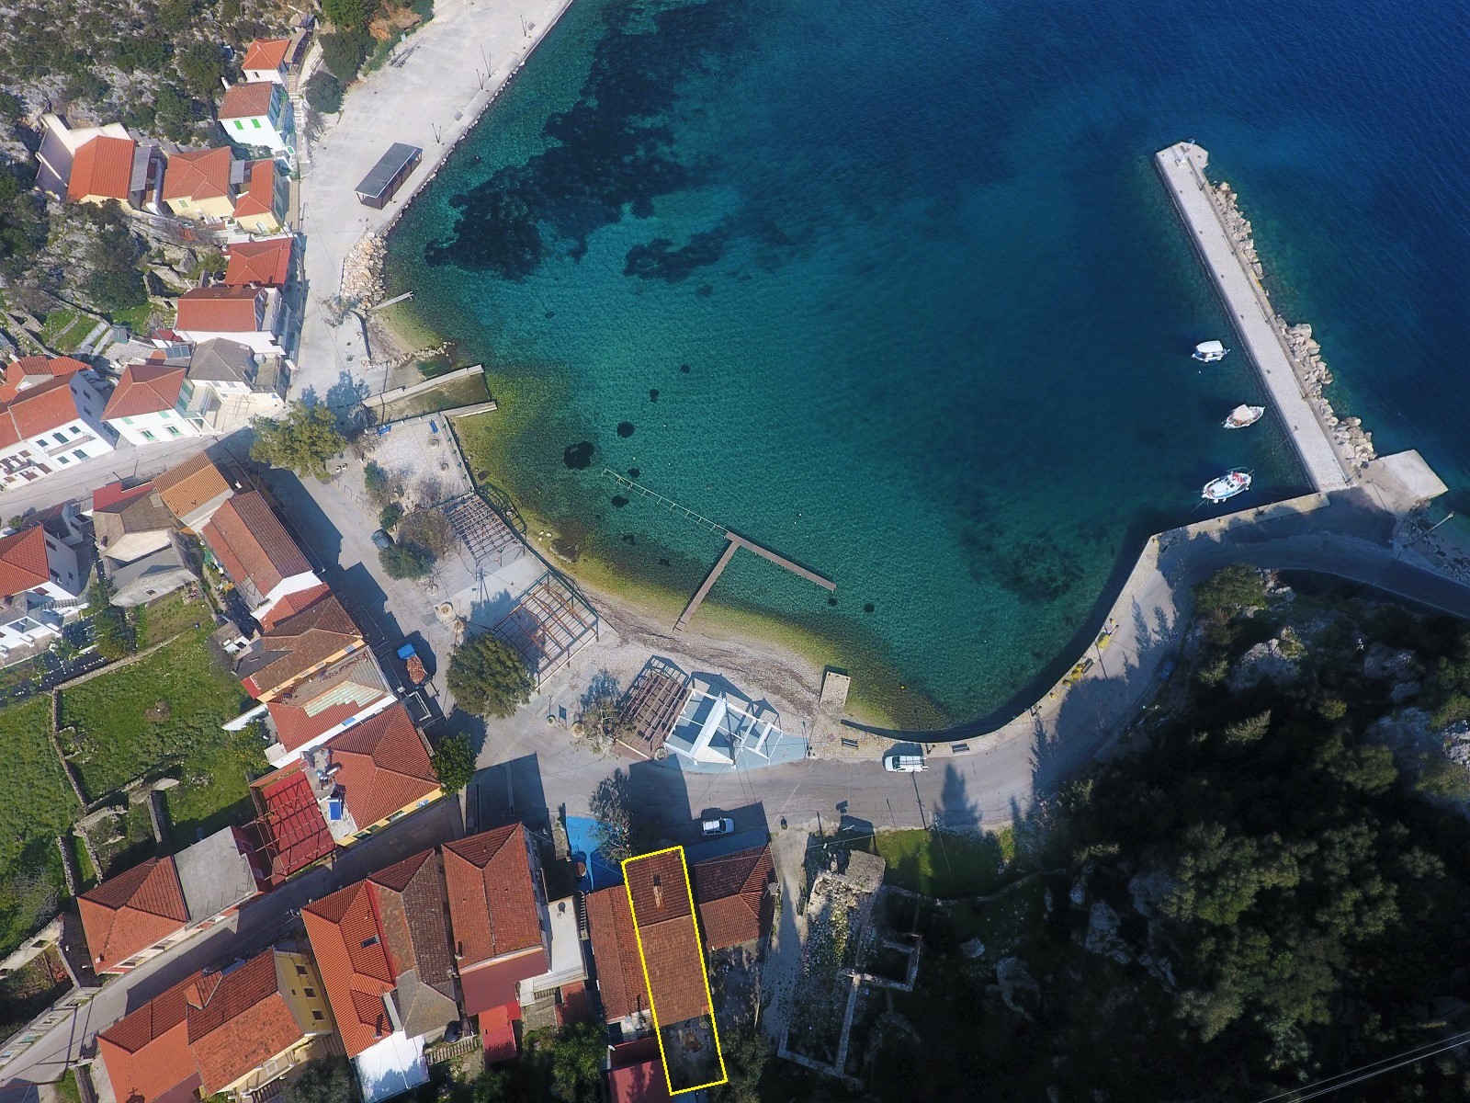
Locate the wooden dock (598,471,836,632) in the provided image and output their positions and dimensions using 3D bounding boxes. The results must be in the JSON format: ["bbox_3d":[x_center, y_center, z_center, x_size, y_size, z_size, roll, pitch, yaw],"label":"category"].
[{"bbox_3d":[-6.709,2.932,117.378,38.150,1.100,16.650,27,65,14],"label":"wooden dock"}]

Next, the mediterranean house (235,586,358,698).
[{"bbox_3d":[-53.616,12.801,106.228,13.820,8.400,6.920,-34,67,-16],"label":"mediterranean house"}]

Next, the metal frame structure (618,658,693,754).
[{"bbox_3d":[-9.750,19.820,101.610,5.020,3.100,9.290,24,64,14],"label":"metal frame structure"}]

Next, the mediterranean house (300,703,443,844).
[{"bbox_3d":[-40.410,25.330,96.090,11.590,8.300,11.410,-29,65,-14],"label":"mediterranean house"}]

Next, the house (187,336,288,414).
[{"bbox_3d":[-73.640,-26.770,126.010,12.340,7.100,6.570,0,61,1],"label":"house"}]

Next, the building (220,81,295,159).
[{"bbox_3d":[-86.459,-79.171,153.991,9.200,8.700,9.110,-6,62,-3],"label":"building"}]

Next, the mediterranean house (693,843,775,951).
[{"bbox_3d":[0.560,36.900,90.050,8.220,5.900,8.600,-11,62,-6],"label":"mediterranean house"}]

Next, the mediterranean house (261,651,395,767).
[{"bbox_3d":[-48.227,18.937,103.420,12.950,7.600,8.140,-29,66,-14],"label":"mediterranean house"}]

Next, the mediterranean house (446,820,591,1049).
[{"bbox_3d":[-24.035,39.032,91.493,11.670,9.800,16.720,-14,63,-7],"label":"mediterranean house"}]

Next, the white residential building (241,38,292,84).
[{"bbox_3d":[-86.066,-90.793,156.932,6.590,4.800,9.040,1,62,0],"label":"white residential building"}]

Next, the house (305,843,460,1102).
[{"bbox_3d":[-33.660,42.550,84.850,12.900,7.500,19.930,-23,64,-12],"label":"house"}]

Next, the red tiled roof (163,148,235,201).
[{"bbox_3d":[-90.729,-64.075,143.037,10.180,1.900,12.080,-9,62,-5],"label":"red tiled roof"}]

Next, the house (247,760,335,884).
[{"bbox_3d":[-48.570,30.150,95.180,5.940,5.600,11.820,-30,65,-14],"label":"house"}]

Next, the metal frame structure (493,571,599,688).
[{"bbox_3d":[-24.230,10.770,107.000,10.390,2.900,9.740,41,69,20],"label":"metal frame structure"}]

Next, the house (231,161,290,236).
[{"bbox_3d":[-80.693,-60.138,145.017,5.700,6.900,13.290,-10,63,-5],"label":"house"}]

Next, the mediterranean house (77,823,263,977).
[{"bbox_3d":[-58.300,36.080,88.480,16.480,5.800,8.530,-25,64,-13],"label":"mediterranean house"}]

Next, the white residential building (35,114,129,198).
[{"bbox_3d":[-101.390,-60.510,134.340,15.290,6.300,17.000,-8,62,-4],"label":"white residential building"}]

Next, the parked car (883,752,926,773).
[{"bbox_3d":[20.472,25.813,102.962,4.380,1.880,1.740,0,62,0],"label":"parked car"}]

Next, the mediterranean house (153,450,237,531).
[{"bbox_3d":[-72.040,-7.750,114.550,7.180,8.300,7.940,-38,67,-18],"label":"mediterranean house"}]

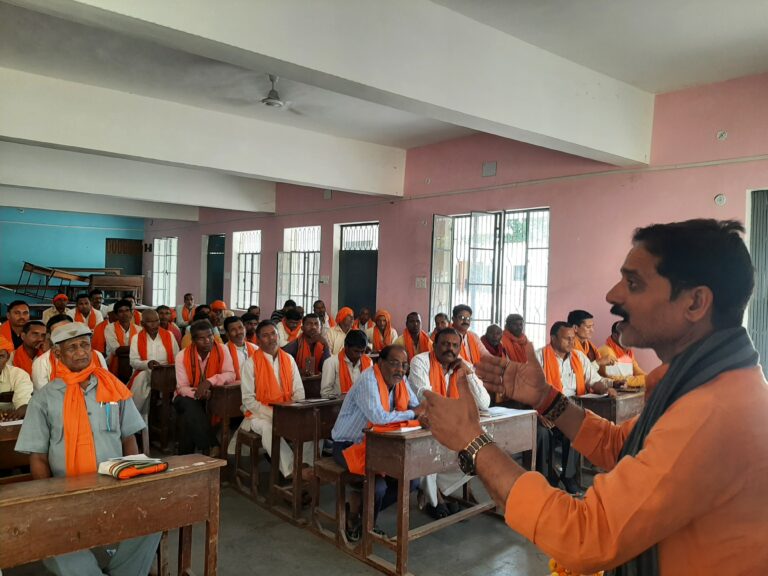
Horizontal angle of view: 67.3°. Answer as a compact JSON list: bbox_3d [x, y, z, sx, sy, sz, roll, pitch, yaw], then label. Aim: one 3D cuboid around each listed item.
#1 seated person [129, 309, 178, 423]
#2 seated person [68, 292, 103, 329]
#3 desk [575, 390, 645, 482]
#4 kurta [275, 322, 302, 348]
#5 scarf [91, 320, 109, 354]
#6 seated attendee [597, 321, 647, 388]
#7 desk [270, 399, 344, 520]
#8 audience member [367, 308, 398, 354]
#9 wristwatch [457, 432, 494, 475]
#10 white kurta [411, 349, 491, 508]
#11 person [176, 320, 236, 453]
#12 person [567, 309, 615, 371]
[{"bbox_3d":[-2.122,0.808,5.258,0.520,1.200,0.780,1,2,-28],"label":"seated person"},{"bbox_3d":[-3.817,0.669,7.371,0.500,1.190,0.720,1,2,-30],"label":"seated person"},{"bbox_3d":[1.970,1.182,4.654,1.100,0.750,0.400,1,2,-37],"label":"desk"},{"bbox_3d":[-1.070,0.719,6.600,0.500,0.620,0.420,1,2,-36],"label":"kurta"},{"bbox_3d":[-3.179,0.571,6.400,0.320,0.500,0.240,1,2,-36],"label":"scarf"},{"bbox_3d":[2.158,0.930,5.130,0.550,1.260,0.750,1,2,-28],"label":"seated attendee"},{"bbox_3d":[-0.230,1.162,4.350,1.200,0.770,0.410,1,2,-40],"label":"desk"},{"bbox_3d":[0.017,0.849,6.649,0.500,1.190,0.750,1,2,-25],"label":"audience member"},{"bbox_3d":[0.155,0.276,0.960,0.056,0.062,0.038,-27,59,-30],"label":"wristwatch"},{"bbox_3d":[0.393,0.913,3.923,0.520,0.980,0.580,1,2,-22],"label":"white kurta"},{"bbox_3d":[-1.601,0.873,5.130,0.550,1.220,0.750,1,1,-32],"label":"person"},{"bbox_3d":[1.824,0.916,5.300,0.750,1.360,0.500,3,2,40],"label":"person"}]

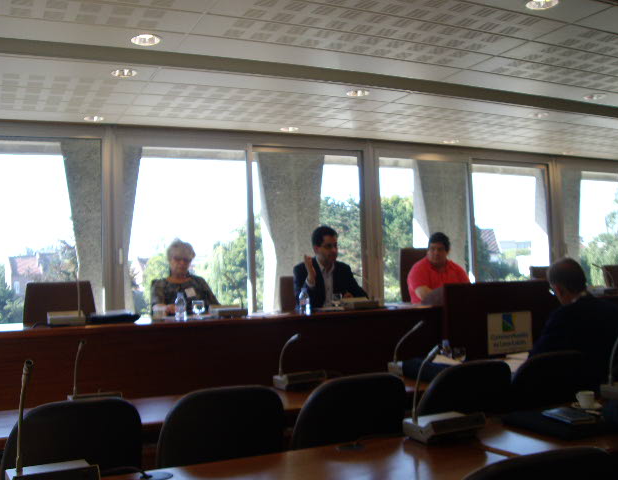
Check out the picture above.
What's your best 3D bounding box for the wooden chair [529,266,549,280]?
[{"bbox_3d":[2.330,0.723,6.254,0.480,0.970,0.560,-1,-2,-24],"label":"wooden chair"}]

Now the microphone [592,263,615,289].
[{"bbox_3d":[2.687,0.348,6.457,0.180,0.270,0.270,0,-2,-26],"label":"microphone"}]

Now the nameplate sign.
[{"bbox_3d":[1.486,0.680,5.171,0.440,0.305,0.020,0,-2,-26],"label":"nameplate sign"}]

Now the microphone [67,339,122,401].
[{"bbox_3d":[-0.868,0.558,2.947,0.260,0.300,0.290,0,-2,-26],"label":"microphone"}]

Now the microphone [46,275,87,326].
[{"bbox_3d":[-1.443,0.354,4.192,0.210,0.290,0.200,-1,-2,-24],"label":"microphone"}]

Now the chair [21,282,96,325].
[{"bbox_3d":[-1.577,0.765,4.507,0.480,0.970,0.560,-1,-2,-24],"label":"chair"}]

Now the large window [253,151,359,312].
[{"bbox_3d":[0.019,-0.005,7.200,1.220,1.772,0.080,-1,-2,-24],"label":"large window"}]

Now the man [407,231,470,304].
[{"bbox_3d":[1.077,0.585,5.546,0.580,1.310,0.720,-1,-2,-20],"label":"man"}]

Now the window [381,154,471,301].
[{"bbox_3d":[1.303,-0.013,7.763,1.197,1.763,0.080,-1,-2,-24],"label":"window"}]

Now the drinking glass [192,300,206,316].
[{"bbox_3d":[-0.722,0.460,4.594,0.080,0.112,0.080,0,-2,-26],"label":"drinking glass"}]

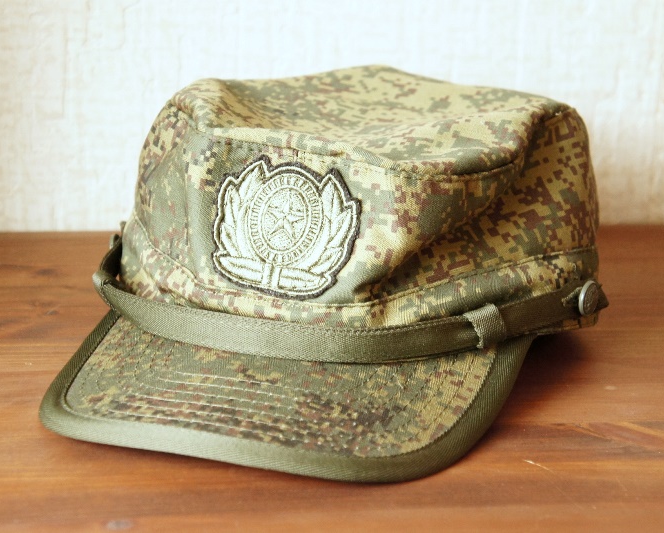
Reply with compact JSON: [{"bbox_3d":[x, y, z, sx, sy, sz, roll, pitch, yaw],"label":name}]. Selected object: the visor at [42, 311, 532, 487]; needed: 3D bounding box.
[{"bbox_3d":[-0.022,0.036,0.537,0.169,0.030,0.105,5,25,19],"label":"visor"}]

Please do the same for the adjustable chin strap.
[{"bbox_3d":[-0.008,0.011,0.568,0.214,0.026,0.091,5,15,19],"label":"adjustable chin strap"}]

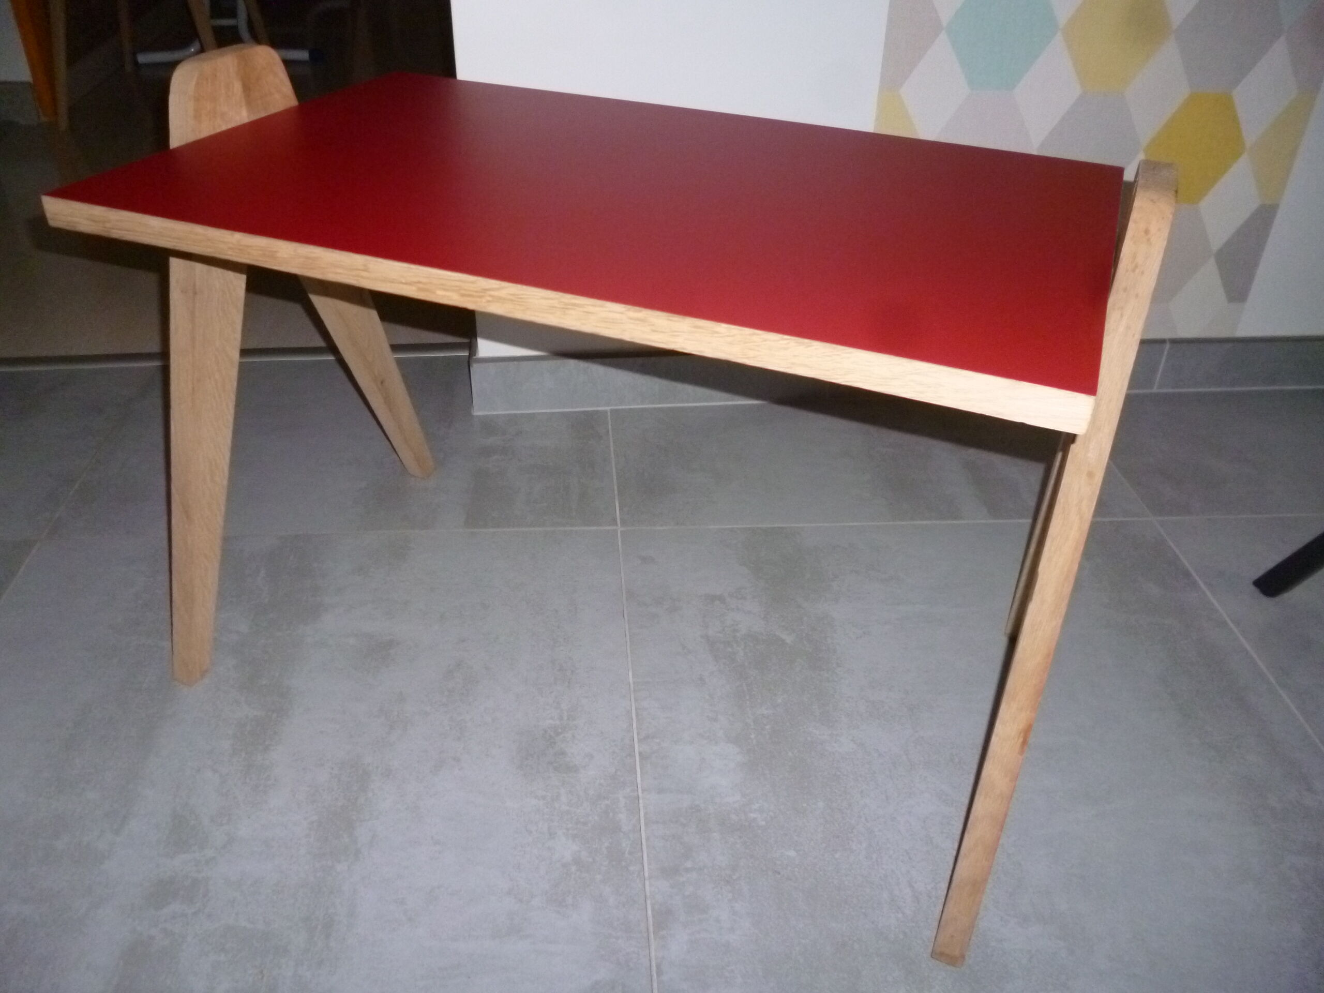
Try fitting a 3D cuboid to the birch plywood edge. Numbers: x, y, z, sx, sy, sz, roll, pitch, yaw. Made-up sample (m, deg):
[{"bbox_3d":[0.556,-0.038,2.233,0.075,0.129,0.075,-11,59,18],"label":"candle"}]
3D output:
[{"bbox_3d":[-0.092,-0.116,0.607,0.643,0.020,0.020,14,35,16],"label":"birch plywood edge"}]

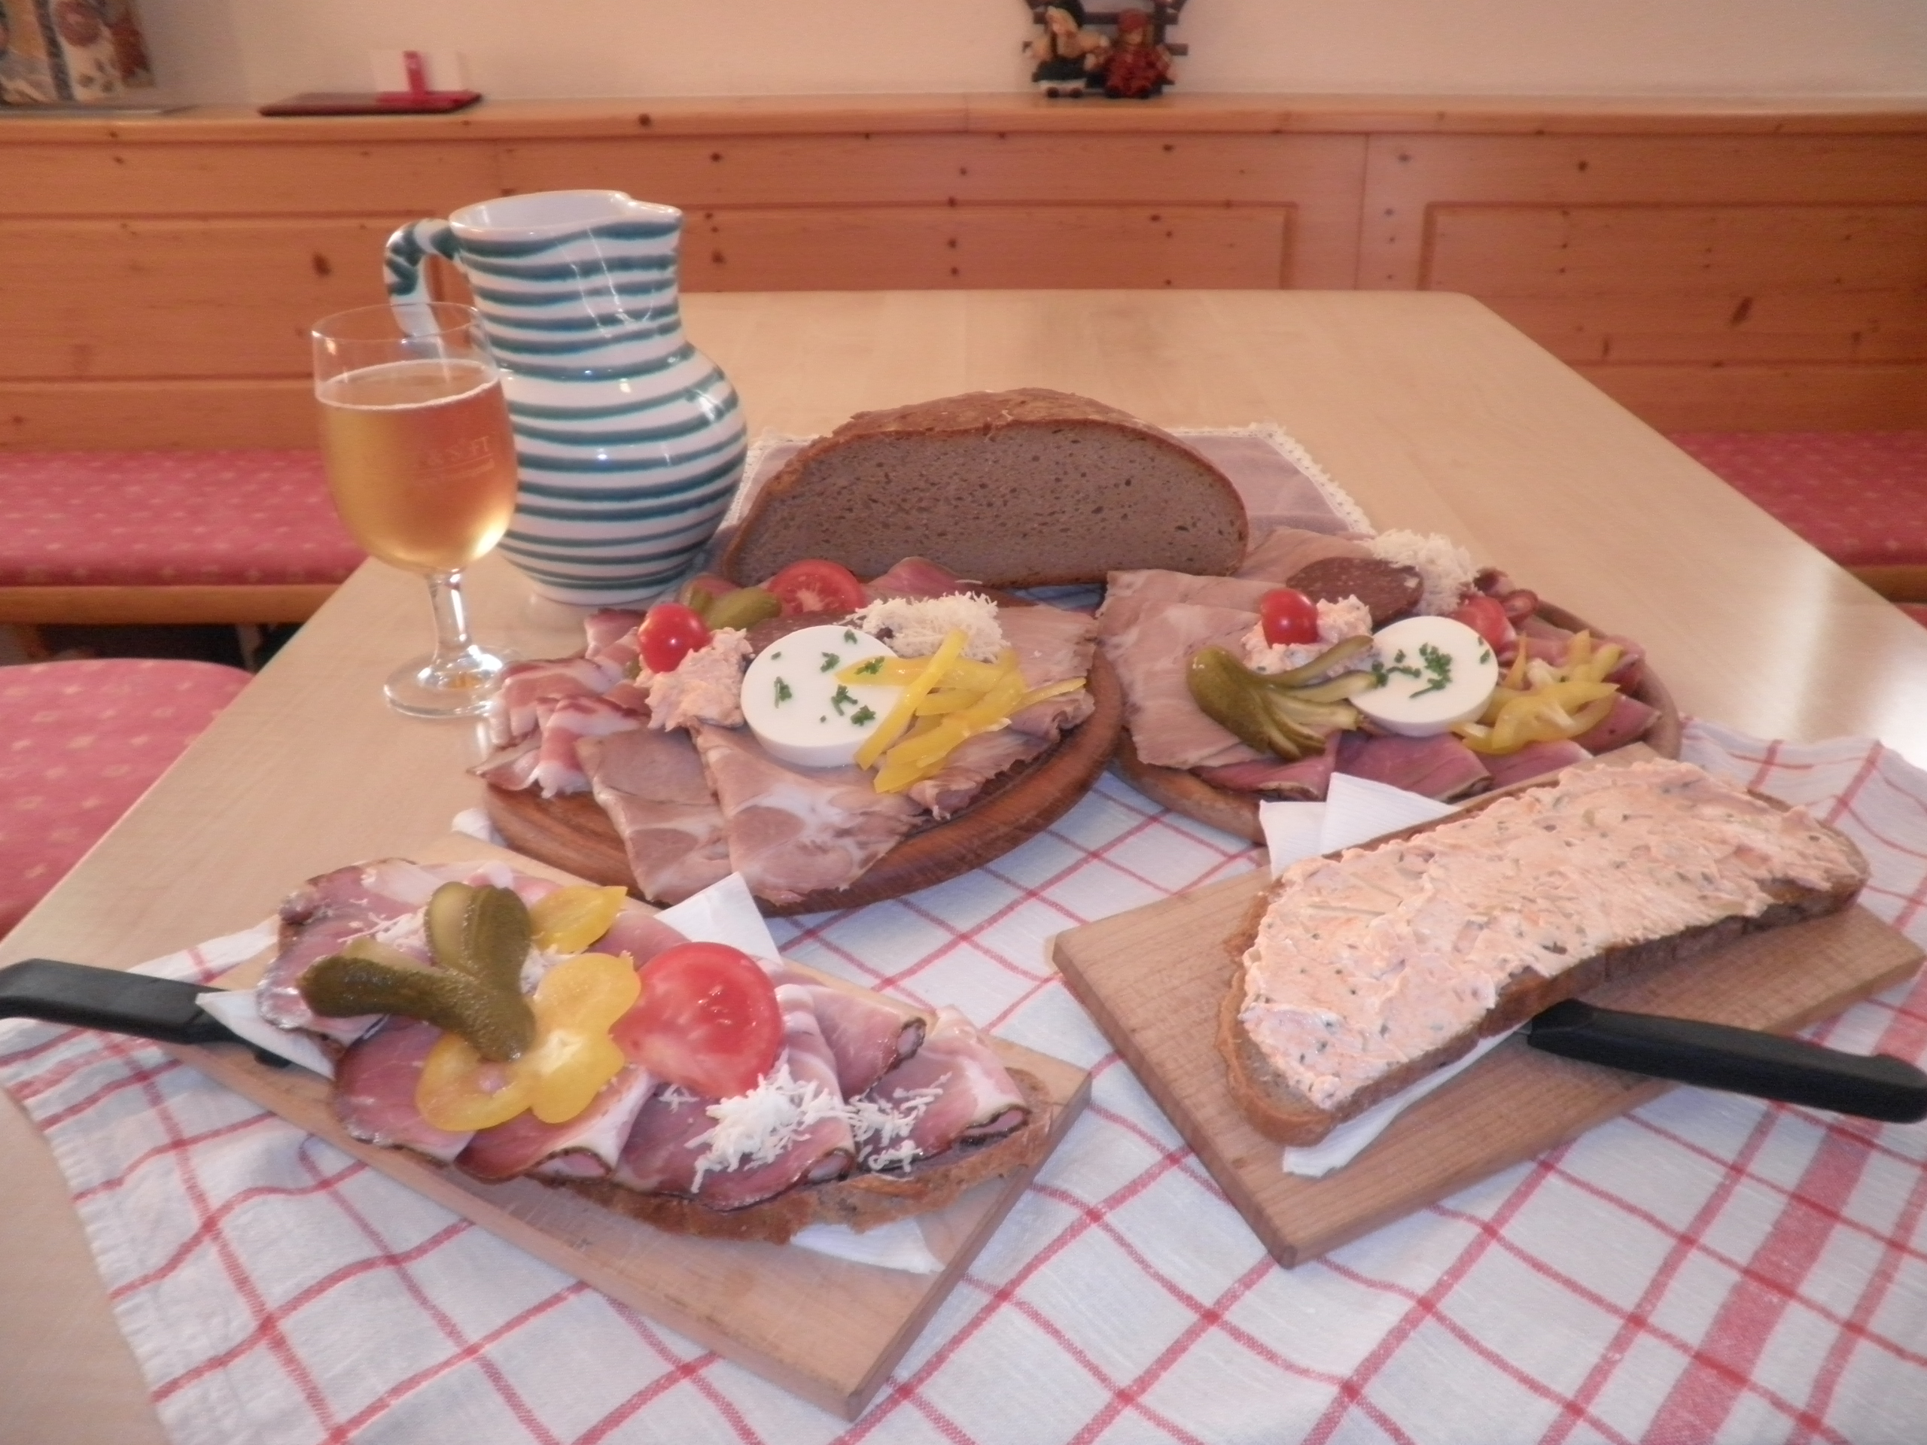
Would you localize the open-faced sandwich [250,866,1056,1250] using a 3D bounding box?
[{"bbox_3d":[-0.114,0.091,0.446,0.275,0.042,0.108,13,31,21],"label":"open-faced sandwich"}]

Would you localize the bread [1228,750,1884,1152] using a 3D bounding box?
[{"bbox_3d":[0.188,0.063,0.493,0.265,0.026,0.096,-15,40,-22],"label":"bread"}]

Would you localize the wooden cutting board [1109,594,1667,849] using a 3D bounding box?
[{"bbox_3d":[0.192,-0.013,0.687,0.274,0.022,0.274,0,29,0],"label":"wooden cutting board"}]

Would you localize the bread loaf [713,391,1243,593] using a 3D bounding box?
[{"bbox_3d":[0.007,-0.165,0.873,0.292,0.104,0.165,-1,29,-3],"label":"bread loaf"}]

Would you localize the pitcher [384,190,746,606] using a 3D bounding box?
[{"bbox_3d":[-0.216,-0.173,0.780,0.183,0.205,0.158,8,30,13],"label":"pitcher"}]

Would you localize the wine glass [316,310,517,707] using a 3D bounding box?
[{"bbox_3d":[-0.243,-0.094,0.663,0.082,0.180,0.082,0,29,0],"label":"wine glass"}]

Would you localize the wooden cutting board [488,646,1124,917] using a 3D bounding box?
[{"bbox_3d":[-0.076,-0.006,0.669,0.284,0.022,0.284,0,29,0],"label":"wooden cutting board"}]

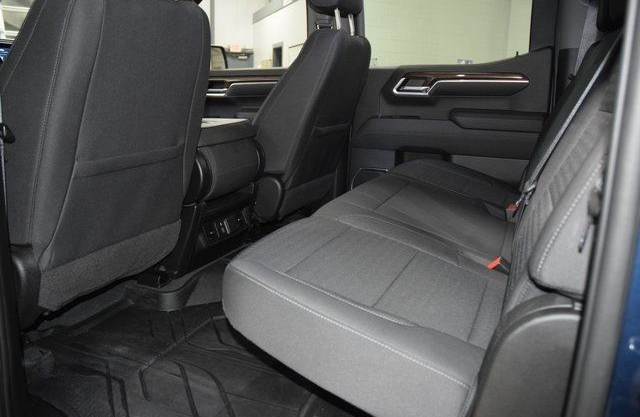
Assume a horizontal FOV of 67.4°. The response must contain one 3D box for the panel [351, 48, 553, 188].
[{"bbox_3d":[0.521,-0.328,2.129,0.860,0.710,0.130,8,17,24],"label":"panel"}]

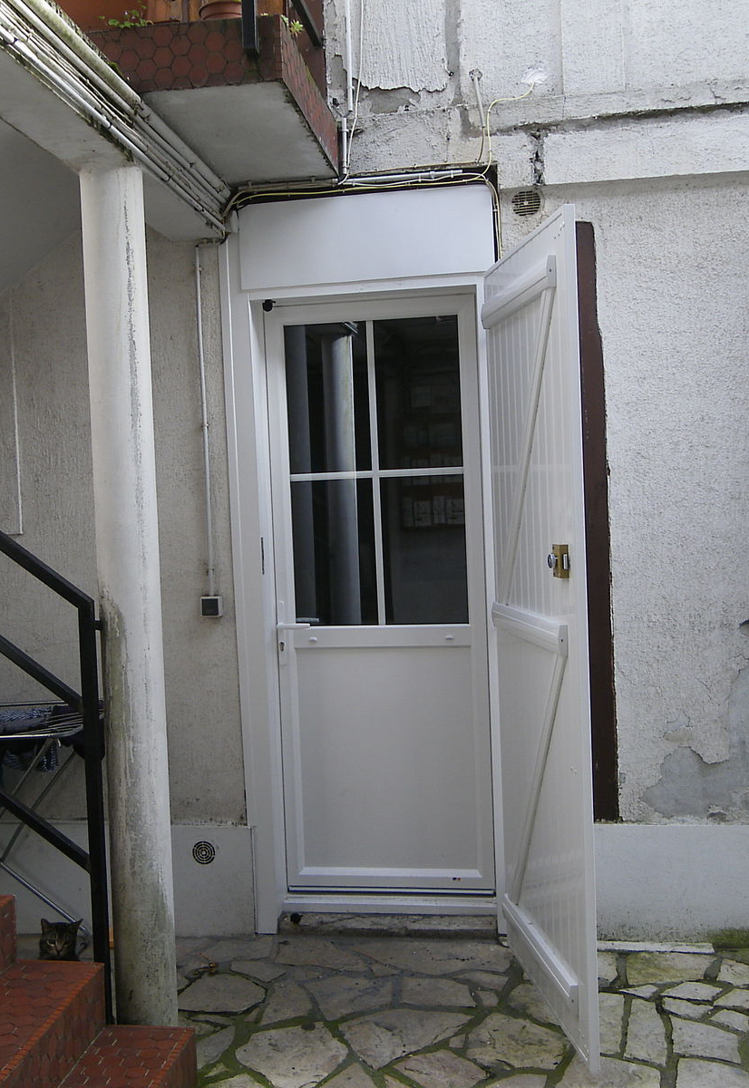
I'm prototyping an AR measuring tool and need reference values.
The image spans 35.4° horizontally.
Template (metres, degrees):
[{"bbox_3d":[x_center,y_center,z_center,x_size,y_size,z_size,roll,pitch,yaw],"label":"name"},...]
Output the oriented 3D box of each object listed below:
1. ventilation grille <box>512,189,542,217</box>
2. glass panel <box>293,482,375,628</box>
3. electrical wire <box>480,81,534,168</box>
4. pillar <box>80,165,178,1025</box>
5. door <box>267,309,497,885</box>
[{"bbox_3d":[0.534,-1.190,4.095,0.106,0.100,0.020,-2,2,8],"label":"ventilation grille"},{"bbox_3d":[-0.151,0.034,4.367,0.309,0.545,0.020,-2,2,8],"label":"glass panel"},{"bbox_3d":[0.462,-1.461,4.090,0.192,0.286,0.025,-2,2,8],"label":"electrical wire"},{"bbox_3d":[-0.710,0.208,3.416,0.177,2.565,0.177,-2,2,8],"label":"pillar"},{"bbox_3d":[0.022,0.196,4.349,0.783,2.183,0.065,-2,2,8],"label":"door"}]

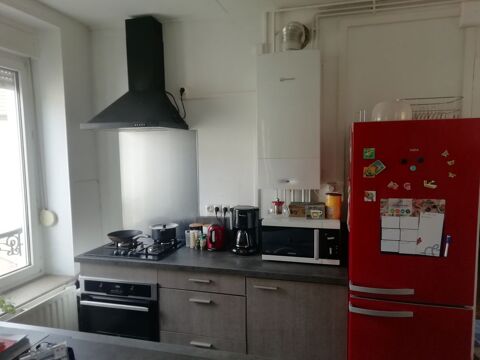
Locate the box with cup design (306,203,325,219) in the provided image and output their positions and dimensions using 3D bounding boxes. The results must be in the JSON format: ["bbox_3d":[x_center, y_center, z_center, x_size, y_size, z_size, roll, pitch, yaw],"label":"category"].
[{"bbox_3d":[0.505,0.206,2.387,0.114,0.092,0.085,1,6,15],"label":"box with cup design"}]

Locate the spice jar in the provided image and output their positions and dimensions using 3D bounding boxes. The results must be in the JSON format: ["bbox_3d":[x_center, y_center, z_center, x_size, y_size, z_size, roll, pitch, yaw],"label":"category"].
[{"bbox_3d":[0.614,0.168,2.337,0.100,0.160,0.100,1,6,16],"label":"spice jar"}]

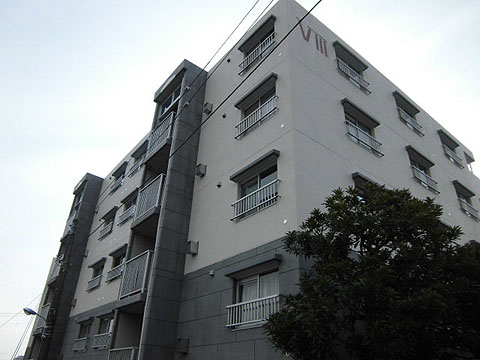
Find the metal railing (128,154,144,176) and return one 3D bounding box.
[{"bbox_3d":[-5.047,-0.574,17.749,0.140,0.490,1.810,24,-36,-31],"label":"metal railing"}]

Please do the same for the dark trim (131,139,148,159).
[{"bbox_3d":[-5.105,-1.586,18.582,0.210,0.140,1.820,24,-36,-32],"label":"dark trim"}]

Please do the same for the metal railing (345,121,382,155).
[{"bbox_3d":[3.931,-1.256,11.338,1.840,0.480,0.110,24,-36,-32],"label":"metal railing"}]

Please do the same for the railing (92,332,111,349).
[{"bbox_3d":[-5.510,6.375,14.353,0.102,0.472,1.846,23,-36,-31],"label":"railing"}]

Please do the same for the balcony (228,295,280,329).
[{"bbox_3d":[0.250,2.810,7.588,0.140,0.460,1.780,24,-36,-31],"label":"balcony"}]

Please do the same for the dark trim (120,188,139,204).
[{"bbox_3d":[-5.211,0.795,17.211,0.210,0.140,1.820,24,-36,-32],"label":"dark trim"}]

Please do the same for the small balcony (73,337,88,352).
[{"bbox_3d":[-7.170,7.378,16.203,0.102,0.472,1.846,23,-36,-31],"label":"small balcony"}]

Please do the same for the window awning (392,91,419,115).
[{"bbox_3d":[6.996,-3.237,15.070,1.828,0.116,0.196,23,-36,-31],"label":"window awning"}]

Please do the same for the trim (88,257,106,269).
[{"bbox_3d":[-7.129,4.191,18.102,0.196,0.116,1.828,23,-36,-31],"label":"trim"}]

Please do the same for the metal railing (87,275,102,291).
[{"bbox_3d":[-7.098,5.075,17.577,0.102,0.472,1.846,23,-36,-31],"label":"metal railing"}]

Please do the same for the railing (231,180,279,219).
[{"bbox_3d":[0.376,0.551,9.249,0.102,0.472,1.846,23,-36,-31],"label":"railing"}]

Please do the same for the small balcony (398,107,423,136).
[{"bbox_3d":[6.646,-2.210,14.010,1.700,0.490,0.140,24,-36,-31],"label":"small balcony"}]

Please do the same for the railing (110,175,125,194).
[{"bbox_3d":[-6.778,0.330,19.912,0.110,0.500,1.760,24,-36,-32],"label":"railing"}]

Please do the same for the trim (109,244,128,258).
[{"bbox_3d":[-5.458,3.185,16.238,0.196,0.116,1.828,23,-36,-31],"label":"trim"}]

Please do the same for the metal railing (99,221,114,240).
[{"bbox_3d":[-6.876,2.677,18.551,0.110,0.470,1.760,24,-36,-32],"label":"metal railing"}]

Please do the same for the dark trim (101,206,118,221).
[{"bbox_3d":[-6.753,1.747,18.714,0.220,0.130,1.790,24,-36,-31],"label":"dark trim"}]

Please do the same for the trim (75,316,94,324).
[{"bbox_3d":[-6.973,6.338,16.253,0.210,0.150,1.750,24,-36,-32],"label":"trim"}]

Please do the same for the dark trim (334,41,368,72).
[{"bbox_3d":[3.914,-4.307,12.622,1.770,0.130,0.220,24,-36,-31],"label":"dark trim"}]

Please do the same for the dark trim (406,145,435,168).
[{"bbox_3d":[6.606,-0.832,13.169,1.700,0.140,0.220,24,-36,-31],"label":"dark trim"}]

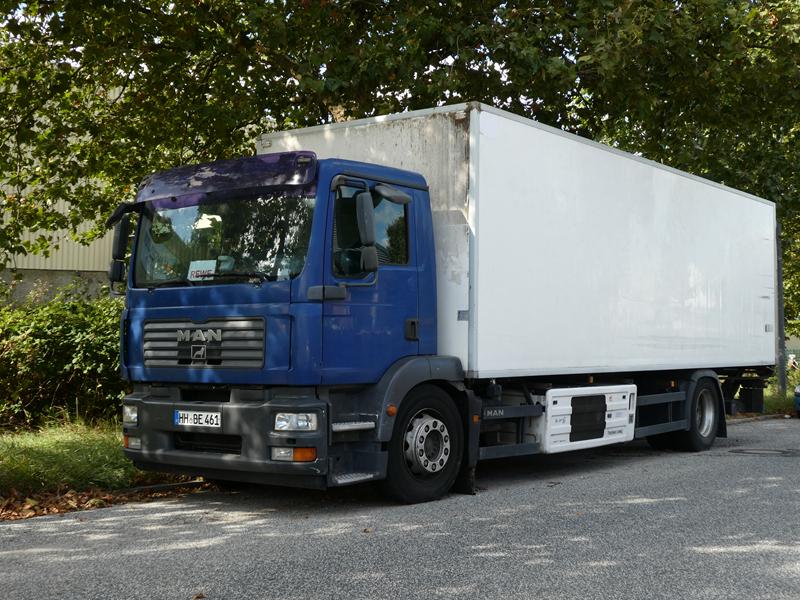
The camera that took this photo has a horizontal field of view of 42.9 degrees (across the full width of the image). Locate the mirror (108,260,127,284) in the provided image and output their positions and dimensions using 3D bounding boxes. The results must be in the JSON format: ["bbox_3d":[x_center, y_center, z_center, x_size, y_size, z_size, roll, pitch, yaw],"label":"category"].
[{"bbox_3d":[-2.443,-0.244,8.803,0.110,0.190,0.180,2,-2,-32],"label":"mirror"}]

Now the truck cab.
[{"bbox_3d":[-1.004,0.236,8.379,2.360,2.530,1.800,-1,-3,38],"label":"truck cab"}]

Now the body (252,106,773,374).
[{"bbox_3d":[1.966,-0.349,12.272,2.600,2.309,7.705,-1,-3,38],"label":"body"}]

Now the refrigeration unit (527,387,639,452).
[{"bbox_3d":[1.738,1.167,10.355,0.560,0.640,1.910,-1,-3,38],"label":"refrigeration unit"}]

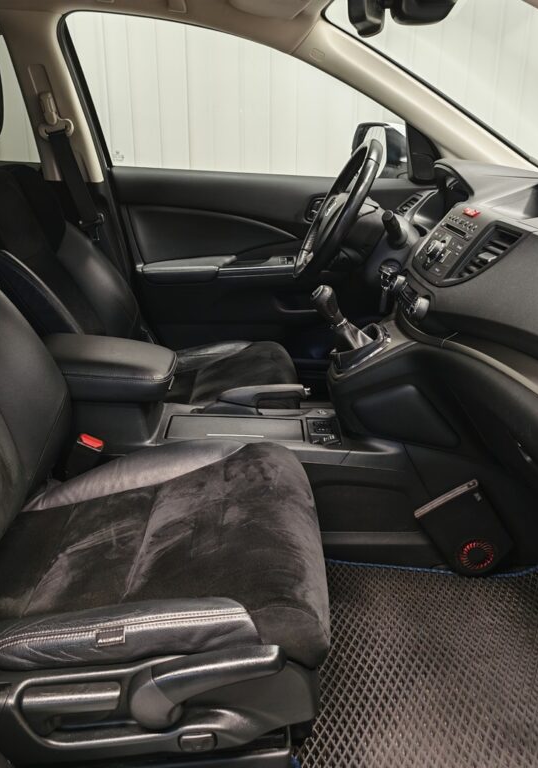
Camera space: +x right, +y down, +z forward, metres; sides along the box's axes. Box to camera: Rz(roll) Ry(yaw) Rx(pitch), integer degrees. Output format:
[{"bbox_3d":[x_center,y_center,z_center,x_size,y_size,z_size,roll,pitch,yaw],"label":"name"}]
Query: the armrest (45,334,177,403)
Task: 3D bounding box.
[{"bbox_3d":[-0.344,-0.034,1.299,0.330,0.090,0.190,0,19,-1],"label":"armrest"}]

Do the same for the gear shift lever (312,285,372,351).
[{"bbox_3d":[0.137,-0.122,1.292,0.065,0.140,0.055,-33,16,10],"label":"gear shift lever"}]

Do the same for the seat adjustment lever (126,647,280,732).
[{"bbox_3d":[-0.061,0.324,0.728,0.160,0.062,0.042,-16,18,4],"label":"seat adjustment lever"}]

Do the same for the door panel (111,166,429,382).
[{"bbox_3d":[0.030,-0.308,1.935,0.940,0.590,0.140,0,19,-1],"label":"door panel"}]

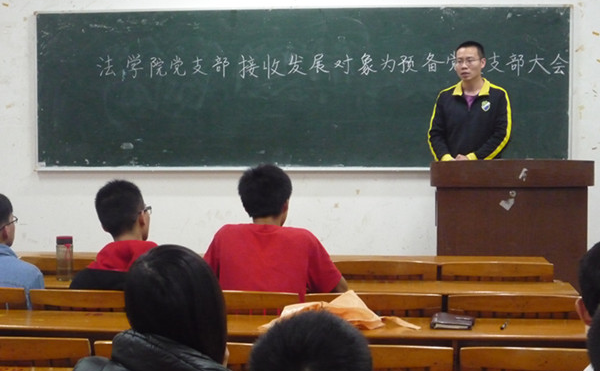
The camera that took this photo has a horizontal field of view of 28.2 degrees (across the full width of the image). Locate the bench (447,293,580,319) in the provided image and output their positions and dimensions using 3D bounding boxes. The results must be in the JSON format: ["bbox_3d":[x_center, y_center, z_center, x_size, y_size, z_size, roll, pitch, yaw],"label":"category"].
[{"bbox_3d":[0.775,0.764,4.328,0.480,0.800,0.420,0,3,5],"label":"bench"}]

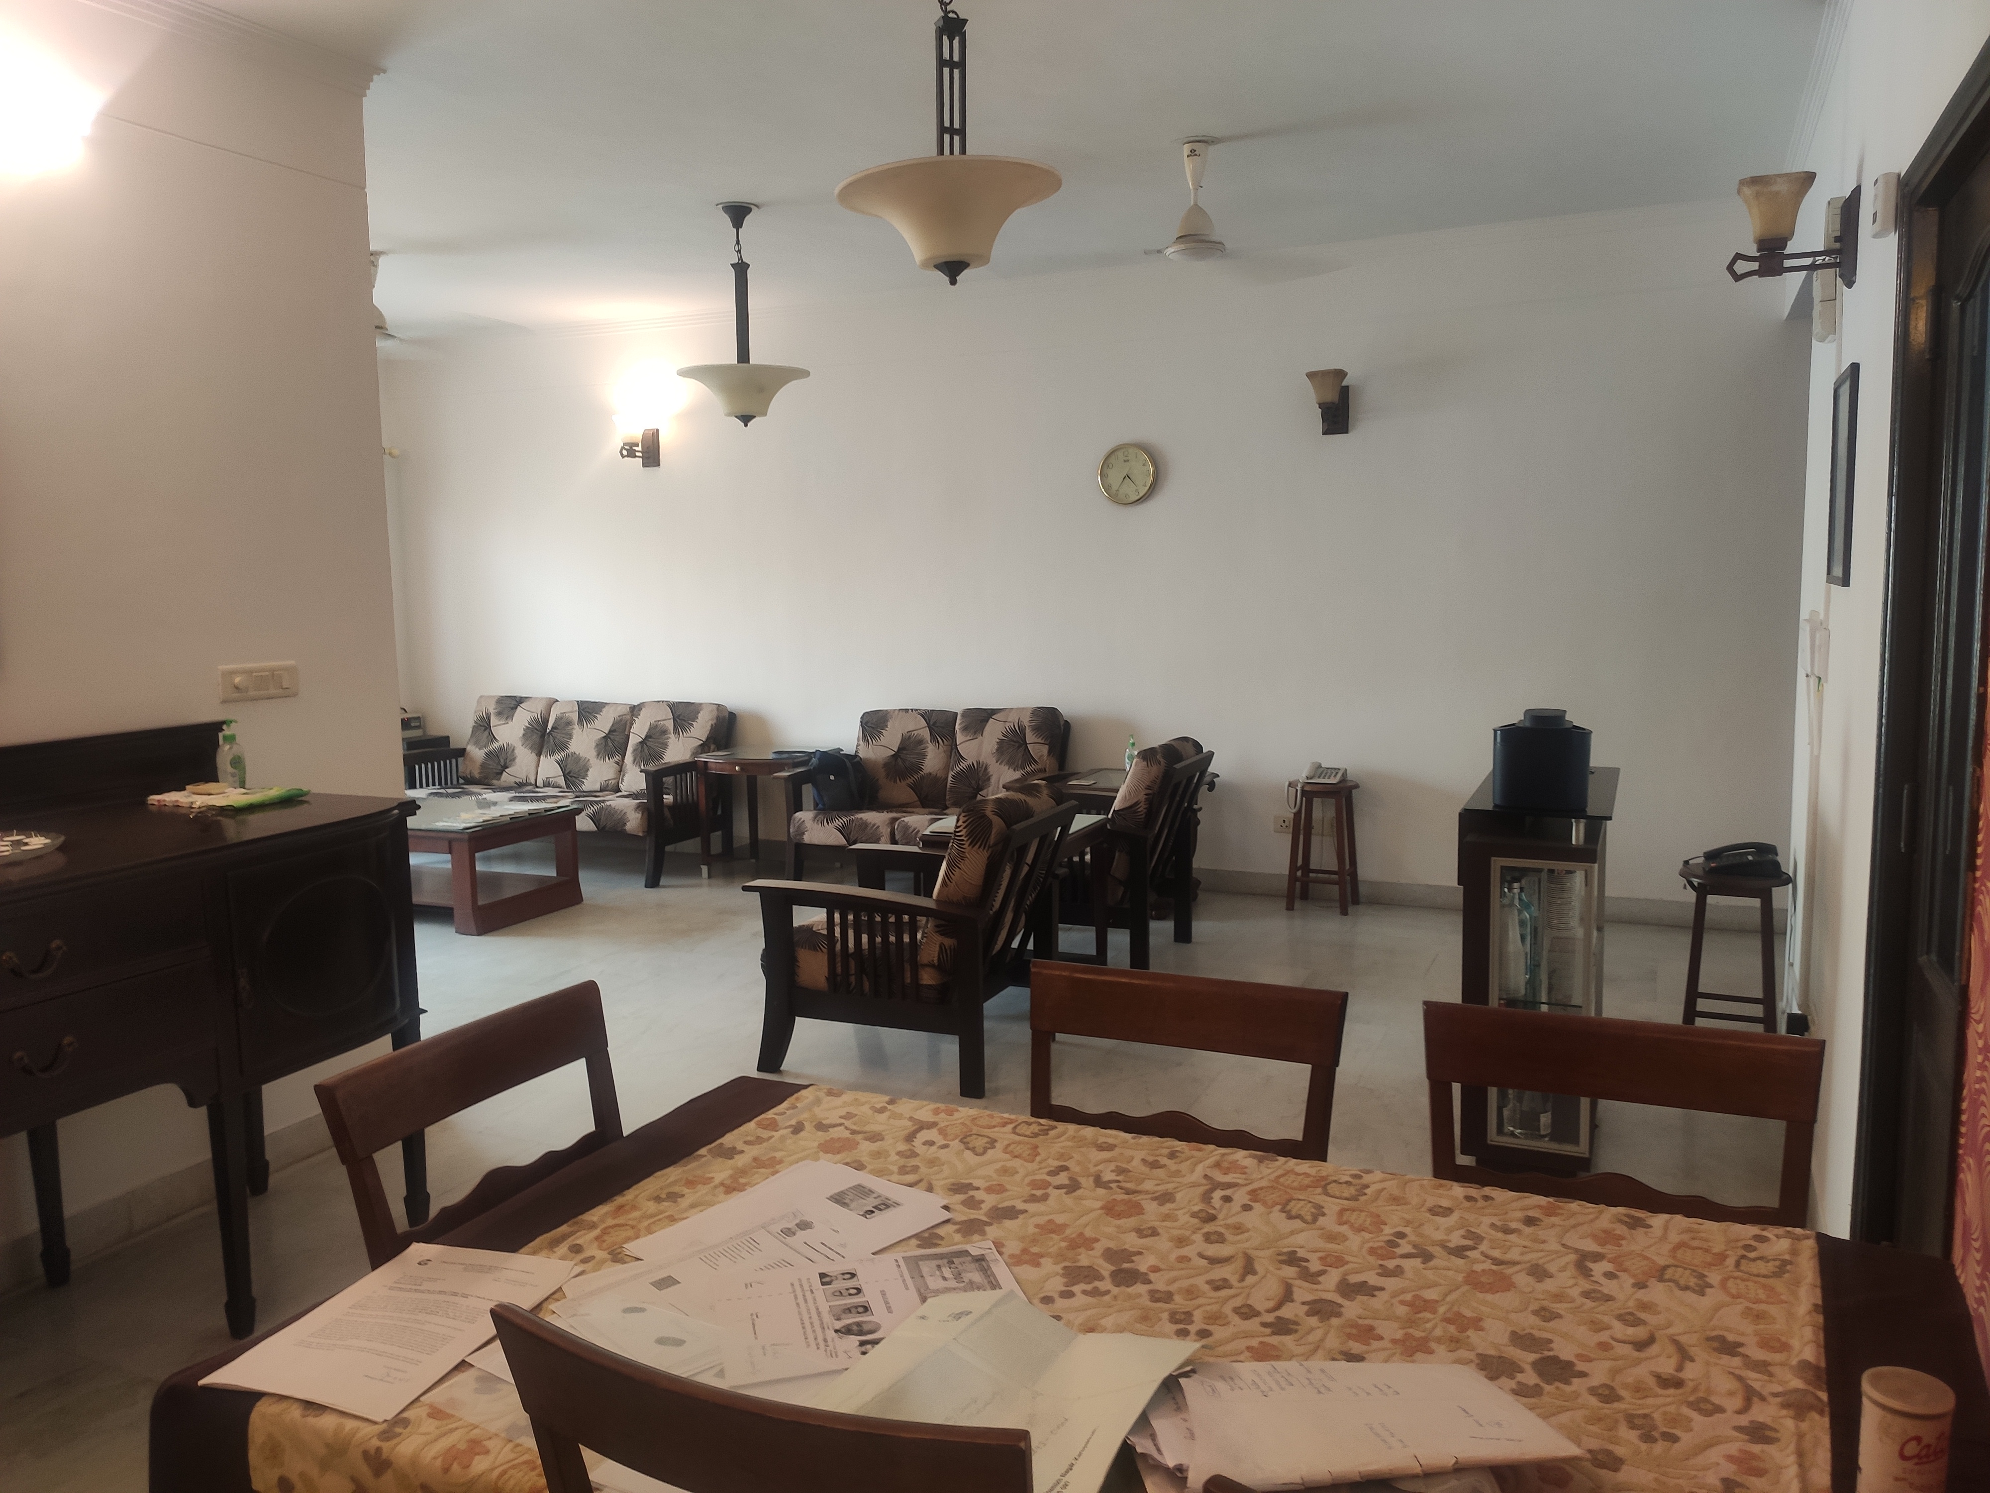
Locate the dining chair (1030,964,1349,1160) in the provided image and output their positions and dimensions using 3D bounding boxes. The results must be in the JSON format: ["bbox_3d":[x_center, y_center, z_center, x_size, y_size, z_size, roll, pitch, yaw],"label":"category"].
[{"bbox_3d":[0.157,0.804,1.879,0.460,0.930,0.520,2,7,26],"label":"dining chair"}]

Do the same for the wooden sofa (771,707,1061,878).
[{"bbox_3d":[-0.293,0.268,7.200,1.300,0.860,0.850,2,7,26],"label":"wooden sofa"}]

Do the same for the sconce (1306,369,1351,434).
[{"bbox_3d":[1.415,-1.454,6.309,0.175,0.252,0.233,2,7,24],"label":"sconce"}]

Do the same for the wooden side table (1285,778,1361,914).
[{"bbox_3d":[1.471,0.445,6.680,0.315,0.565,0.315,2,7,26],"label":"wooden side table"}]

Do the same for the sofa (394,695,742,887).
[{"bbox_3d":[-2.311,0.197,7.896,1.834,0.849,0.772,2,7,24],"label":"sofa"}]

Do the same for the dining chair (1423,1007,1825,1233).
[{"bbox_3d":[0.671,0.820,1.671,0.460,0.930,0.510,2,7,24],"label":"dining chair"}]

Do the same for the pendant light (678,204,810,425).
[{"bbox_3d":[-0.970,-1.644,5.734,0.510,0.835,0.510,-1,6,0],"label":"pendant light"}]

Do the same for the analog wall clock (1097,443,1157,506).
[{"bbox_3d":[0.624,-1.275,7.012,0.290,0.290,0.045,2,7,26],"label":"analog wall clock"}]

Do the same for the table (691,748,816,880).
[{"bbox_3d":[-1.131,0.348,7.506,0.557,0.594,0.512,2,7,24],"label":"table"}]

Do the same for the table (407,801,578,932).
[{"bbox_3d":[-2.623,0.530,6.991,1.200,0.460,0.770,2,7,26],"label":"table"}]

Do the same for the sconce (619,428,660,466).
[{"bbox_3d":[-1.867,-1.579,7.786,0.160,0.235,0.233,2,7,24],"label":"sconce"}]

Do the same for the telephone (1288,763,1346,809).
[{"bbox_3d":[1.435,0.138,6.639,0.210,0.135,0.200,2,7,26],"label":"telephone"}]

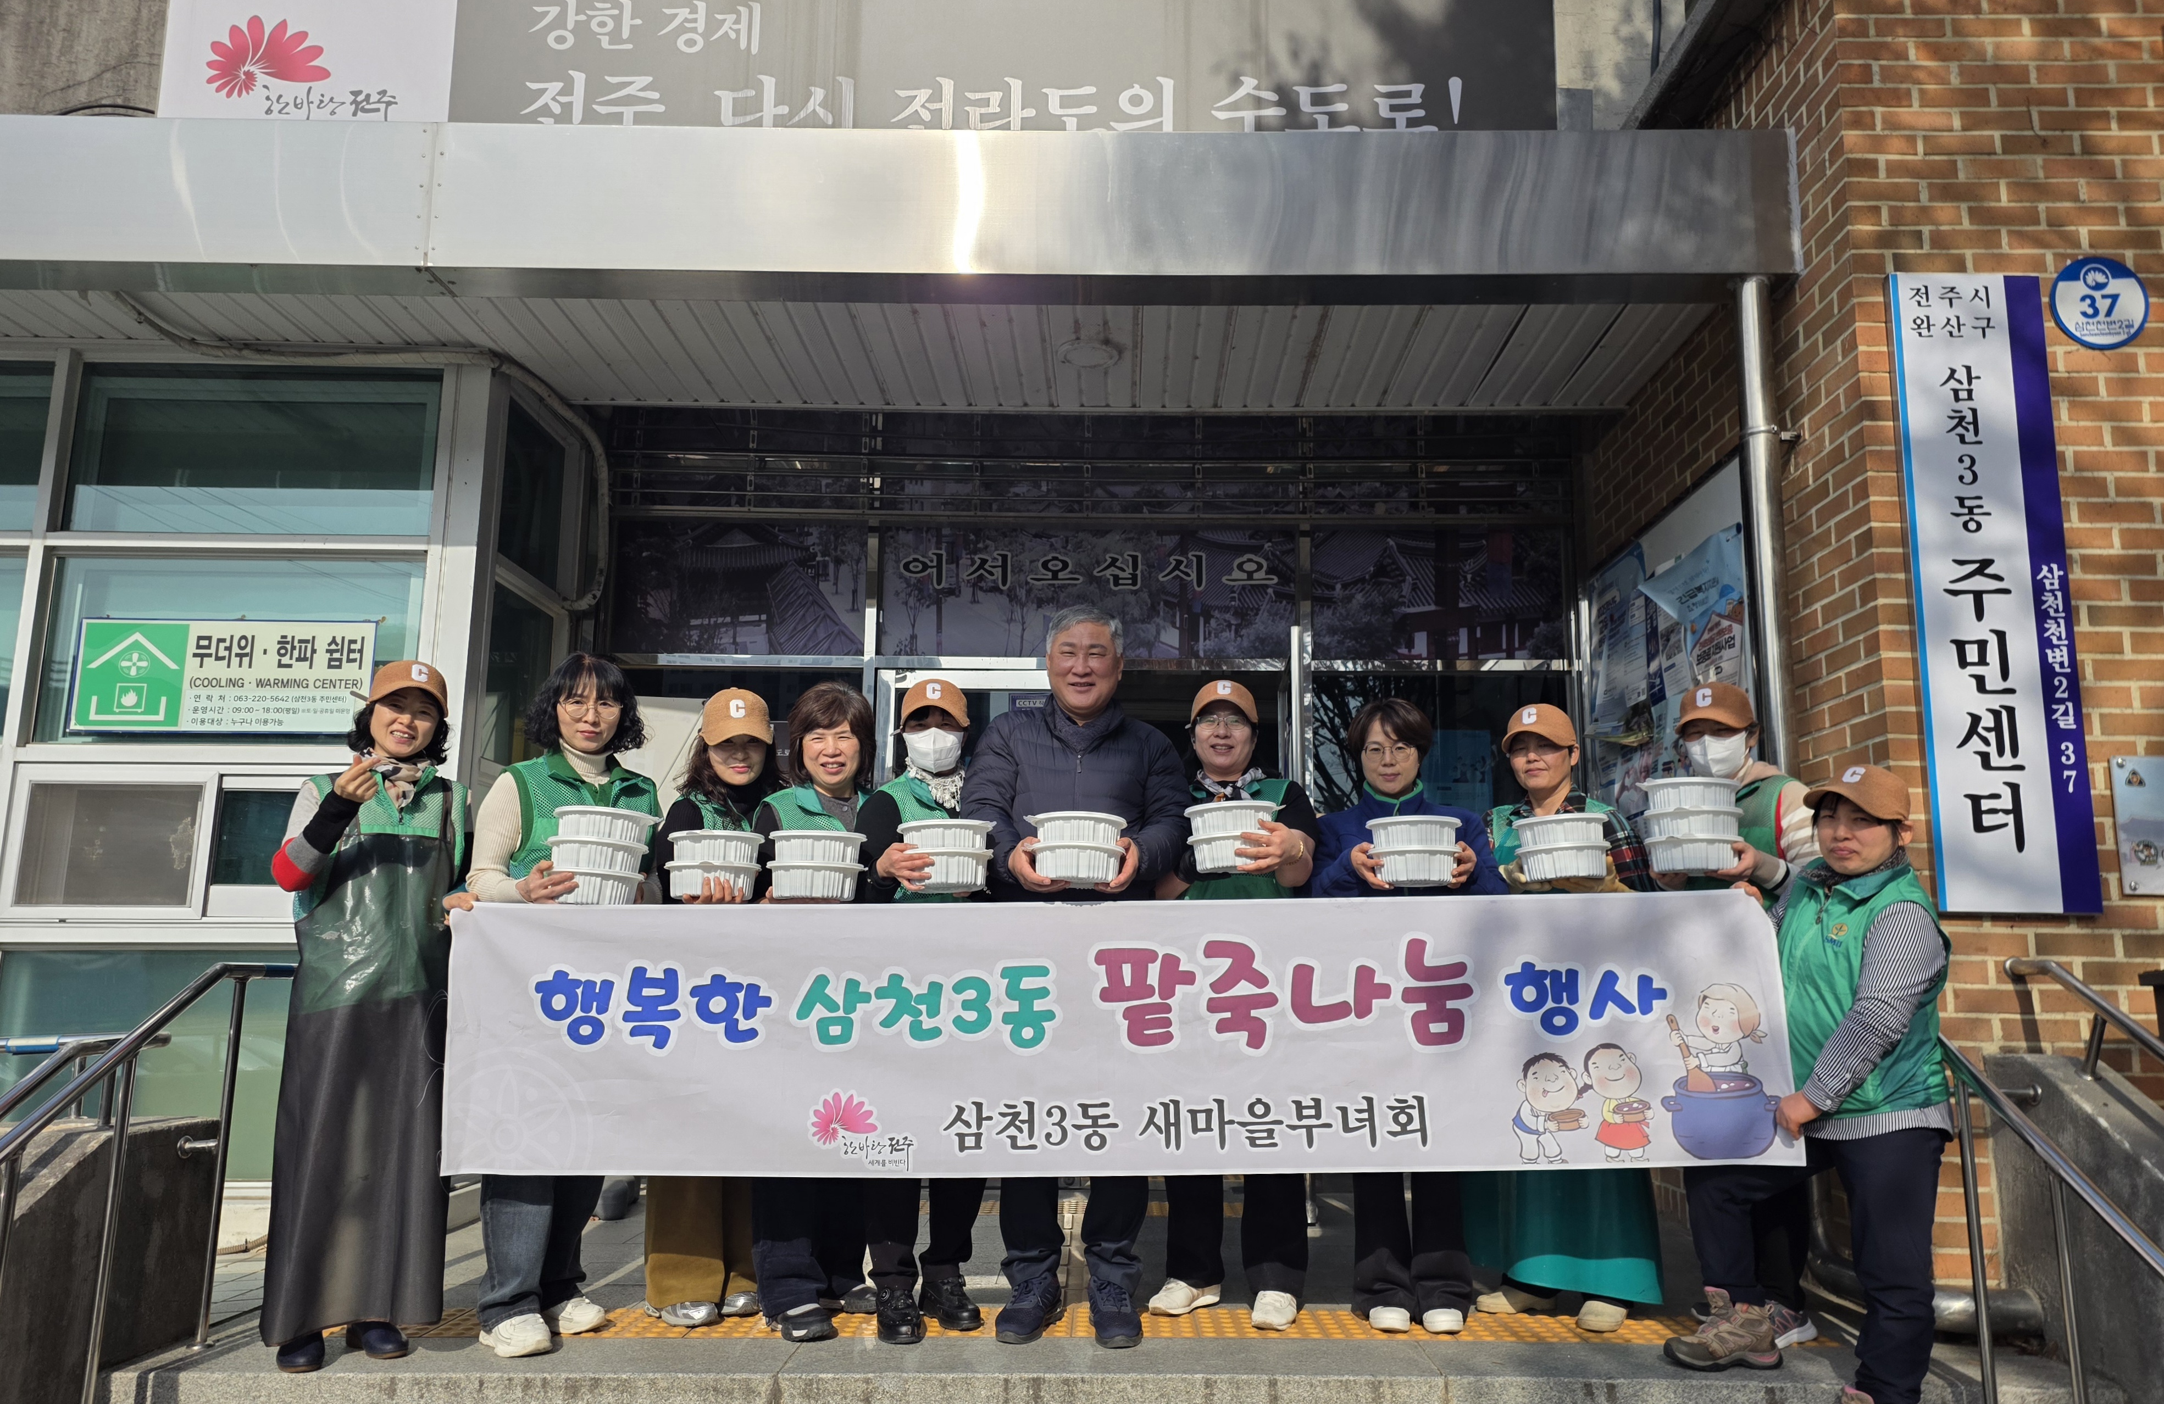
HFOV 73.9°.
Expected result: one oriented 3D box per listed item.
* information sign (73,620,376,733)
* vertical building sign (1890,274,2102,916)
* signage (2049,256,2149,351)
[{"bbox_3d":[-2.714,-0.077,4.565,0.950,0.365,0.030,0,-9,1],"label":"information sign"},{"bbox_3d":[2.274,-0.294,3.607,0.384,1.630,0.040,0,-9,1],"label":"vertical building sign"},{"bbox_3d":[2.639,-1.030,3.733,0.248,0.250,0.020,0,-9,1],"label":"signage"}]

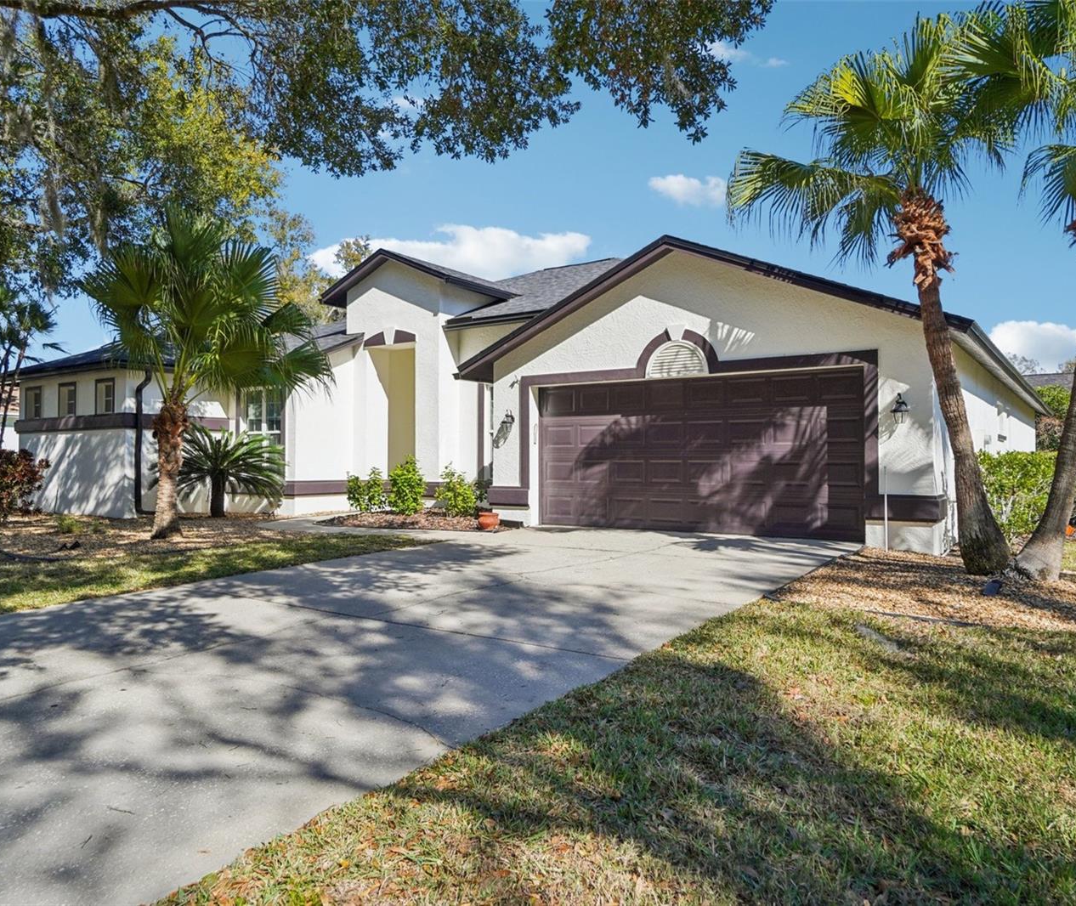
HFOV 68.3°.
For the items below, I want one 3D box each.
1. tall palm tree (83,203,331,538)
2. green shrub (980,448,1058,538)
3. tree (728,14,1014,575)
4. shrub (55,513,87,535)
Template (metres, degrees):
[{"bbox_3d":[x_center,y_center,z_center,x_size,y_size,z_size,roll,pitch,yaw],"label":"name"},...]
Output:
[{"bbox_3d":[-4.792,-1.193,11.500,3.590,4.851,3.300,0,-1,0],"label":"tall palm tree"},{"bbox_3d":[7.323,0.611,12.000,1.447,1.318,1.350,0,-1,0],"label":"green shrub"},{"bbox_3d":[3.418,-1.632,8.150,2.959,5.751,2.800,0,-1,0],"label":"tree"},{"bbox_3d":[-7.184,1.095,12.200,0.490,0.327,0.450,0,-1,0],"label":"shrub"}]

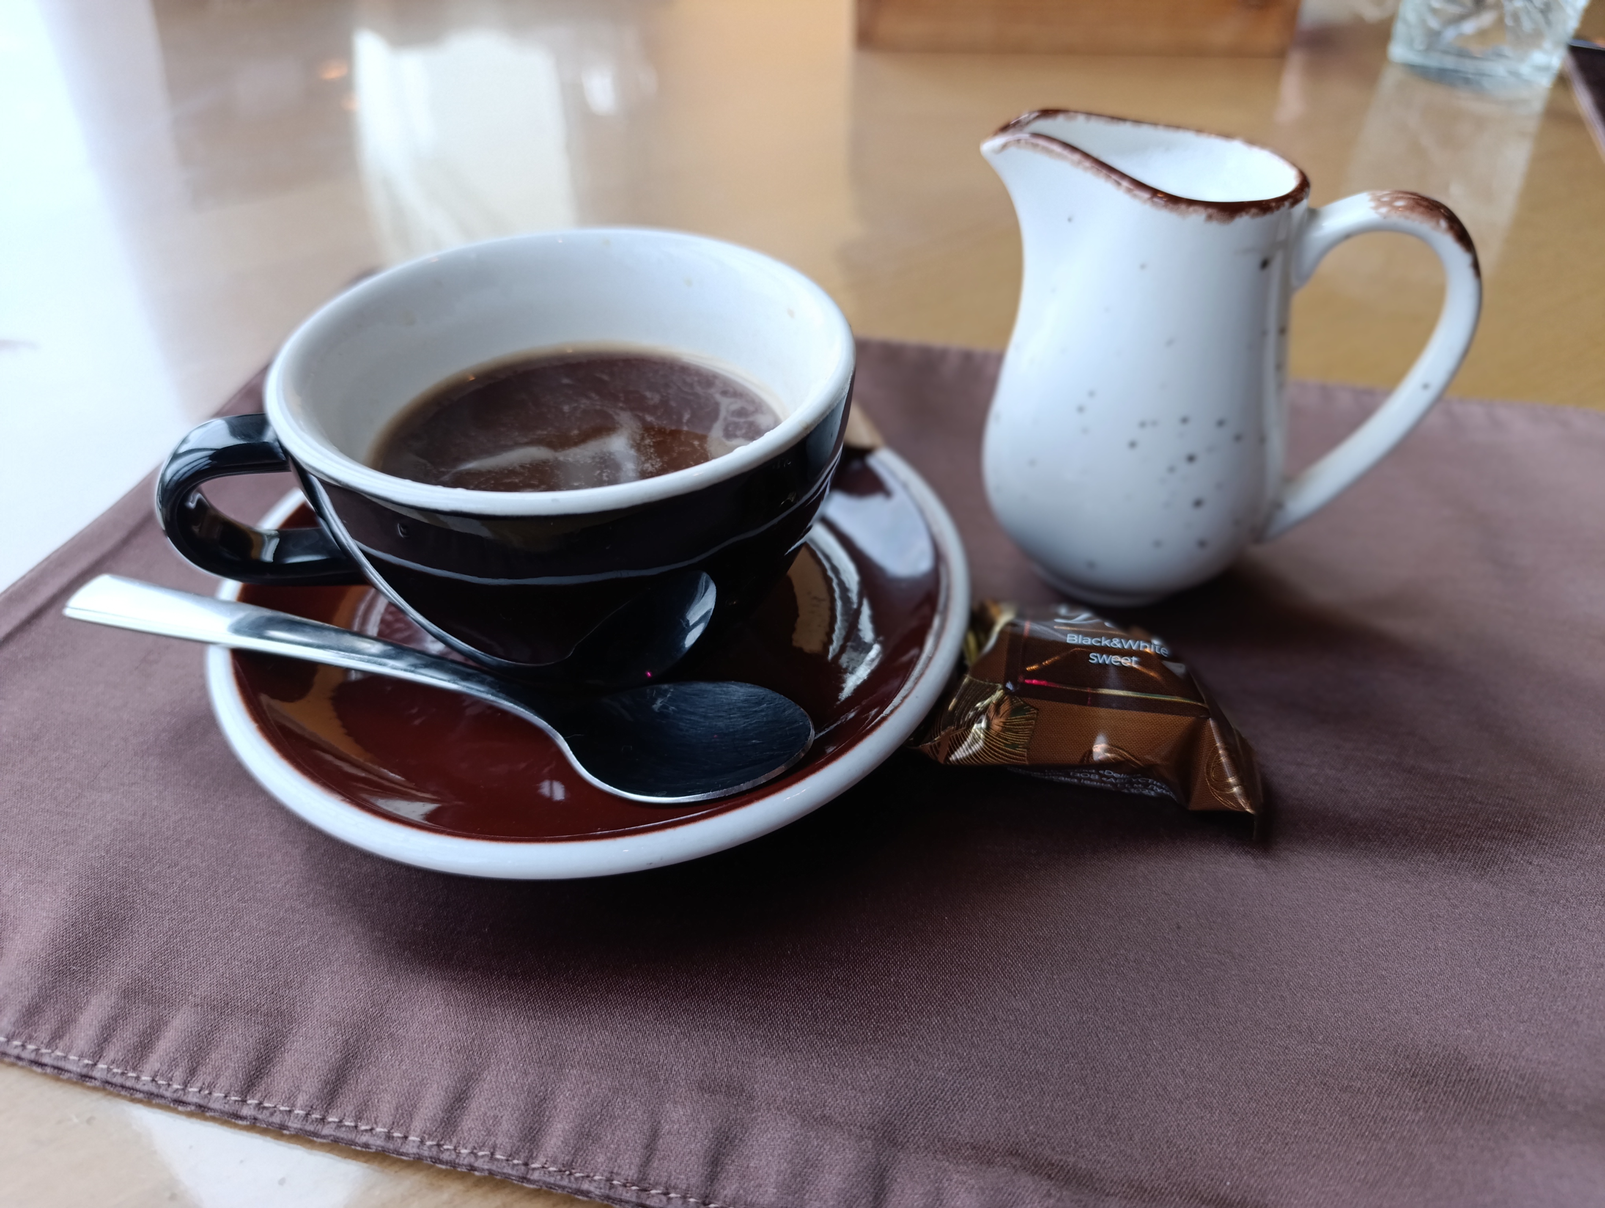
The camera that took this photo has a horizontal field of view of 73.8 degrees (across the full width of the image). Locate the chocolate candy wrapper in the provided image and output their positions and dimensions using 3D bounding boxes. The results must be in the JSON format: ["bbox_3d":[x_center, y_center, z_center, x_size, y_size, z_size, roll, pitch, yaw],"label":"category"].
[{"bbox_3d":[0.059,0.018,0.215,0.065,0.018,0.040,9,42,8],"label":"chocolate candy wrapper"}]

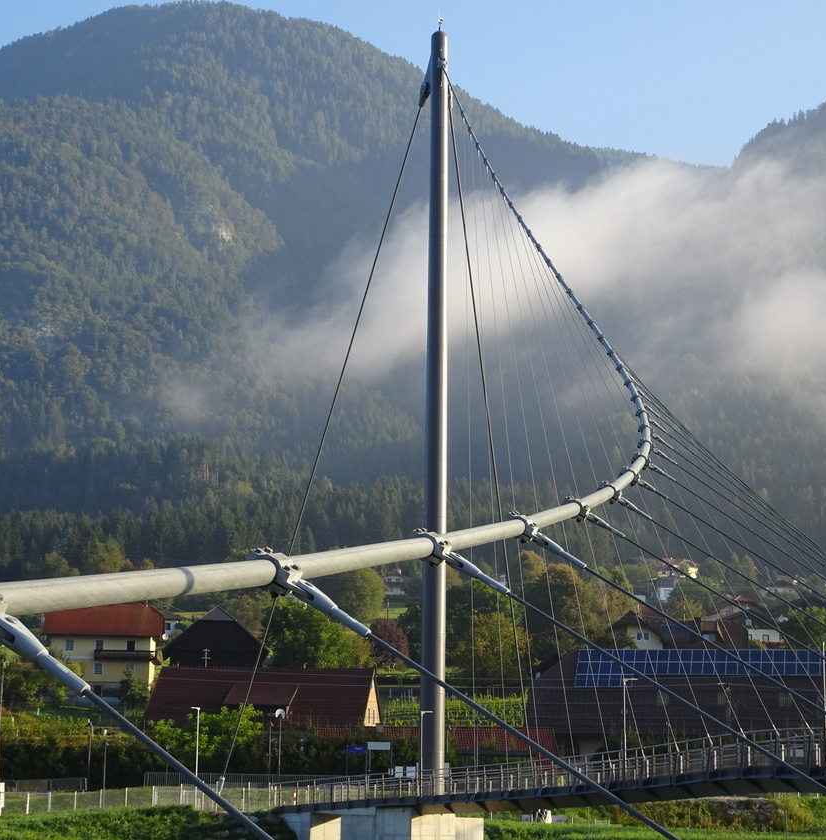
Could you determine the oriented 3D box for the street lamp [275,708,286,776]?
[{"bbox_3d":[-9.018,22.282,132.036,0.650,5.200,0.500,1,-10,0],"label":"street lamp"}]

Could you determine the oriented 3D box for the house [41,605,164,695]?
[{"bbox_3d":[-36.574,27.628,231.499,13.860,11.100,10.800,1,-10,-4],"label":"house"}]

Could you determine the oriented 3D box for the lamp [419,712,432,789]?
[{"bbox_3d":[0.689,16.874,98.027,0.700,4.300,0.200,6,-11,-25],"label":"lamp"}]

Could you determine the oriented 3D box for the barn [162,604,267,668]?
[{"bbox_3d":[-22.318,26.500,217.731,11.700,10.300,14.000,2,-11,-6],"label":"barn"}]

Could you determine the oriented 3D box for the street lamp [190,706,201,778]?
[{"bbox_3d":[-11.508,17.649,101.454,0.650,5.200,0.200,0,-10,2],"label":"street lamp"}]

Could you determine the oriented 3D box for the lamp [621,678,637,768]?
[{"bbox_3d":[9.126,13.055,81.277,0.700,4.300,0.200,4,-11,-18],"label":"lamp"}]

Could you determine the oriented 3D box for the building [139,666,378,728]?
[{"bbox_3d":[-13.493,27.535,179.973,20.320,9.140,12.340,-1,-10,7],"label":"building"}]

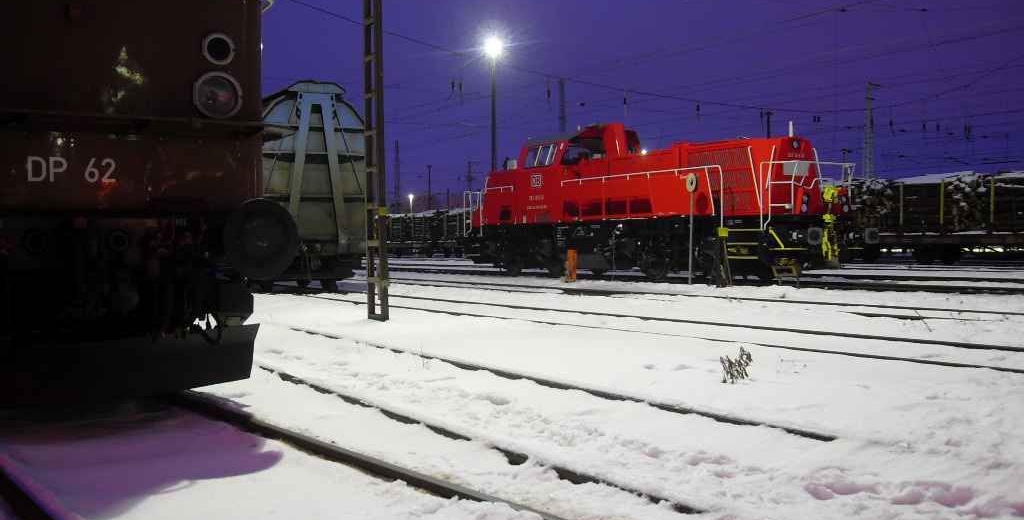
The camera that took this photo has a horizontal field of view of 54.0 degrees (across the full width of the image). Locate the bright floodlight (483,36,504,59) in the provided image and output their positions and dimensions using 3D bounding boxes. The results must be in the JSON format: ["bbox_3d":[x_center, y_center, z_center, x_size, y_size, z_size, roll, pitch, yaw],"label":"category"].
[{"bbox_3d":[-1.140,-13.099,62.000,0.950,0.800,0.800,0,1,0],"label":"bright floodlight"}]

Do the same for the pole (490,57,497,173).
[{"bbox_3d":[-1.115,-6.147,62.057,0.320,12.800,0.320,0,1,0],"label":"pole"}]

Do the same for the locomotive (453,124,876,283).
[{"bbox_3d":[3.197,-1.682,28.654,3.070,4.270,15.600,0,1,-31],"label":"locomotive"}]

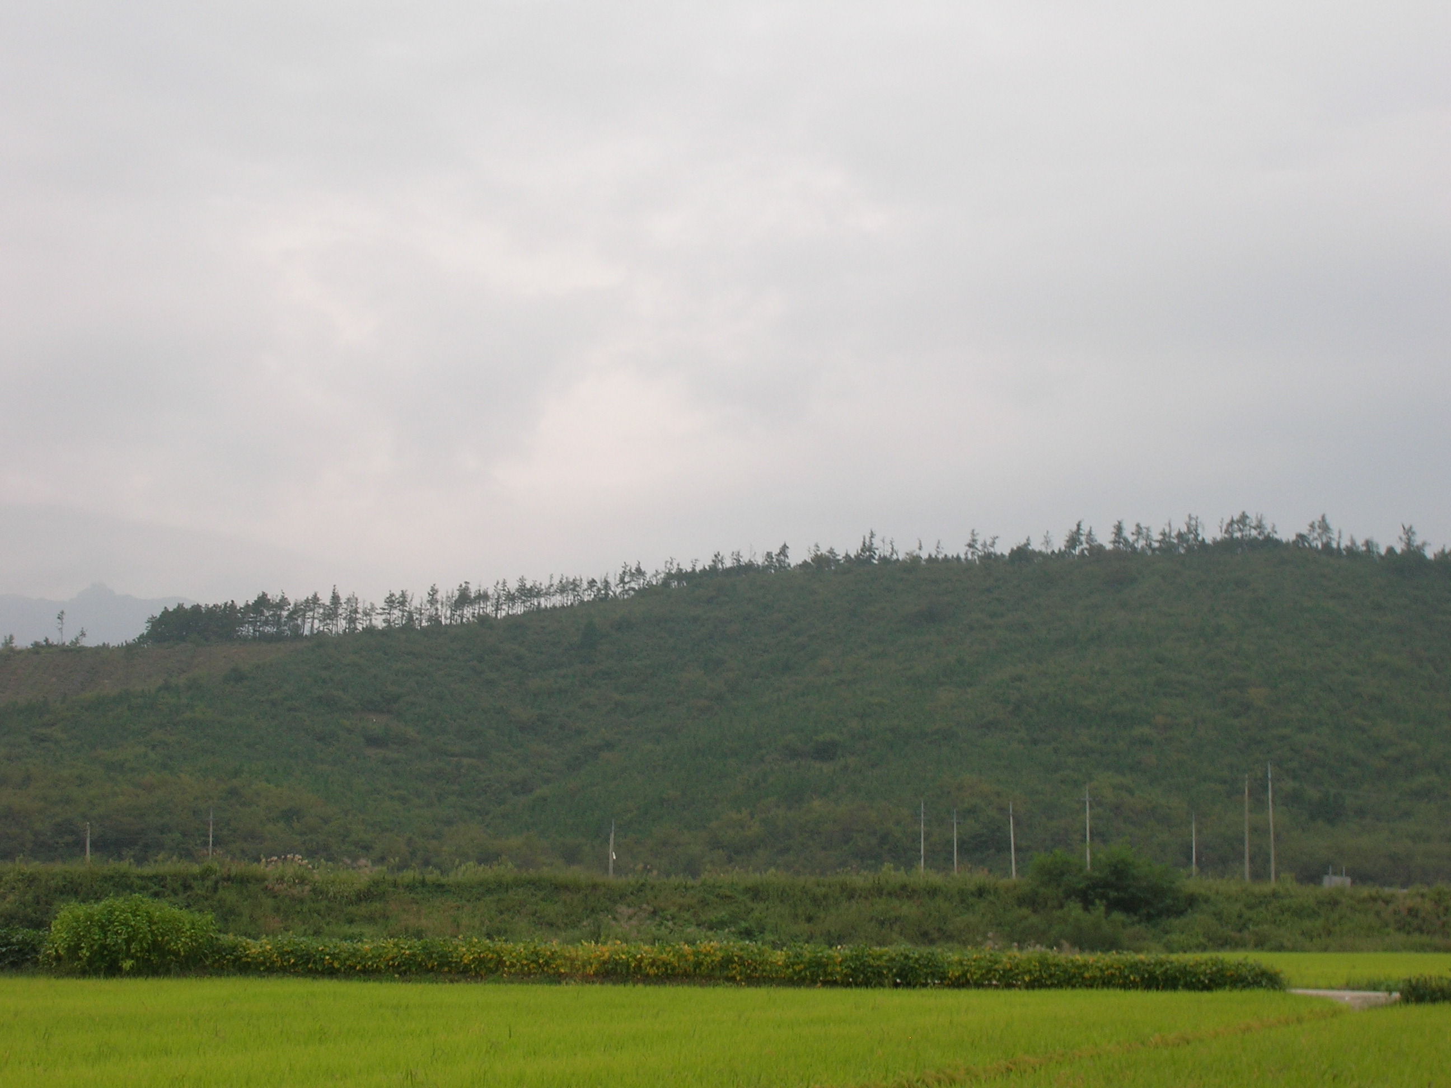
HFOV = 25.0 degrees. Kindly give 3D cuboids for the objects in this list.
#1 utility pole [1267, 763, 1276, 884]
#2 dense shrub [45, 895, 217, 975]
[{"bbox_3d":[52.642,27.085,315.000,0.360,11.900,0.360,0,-6,0],"label":"utility pole"},{"bbox_3d":[-9.811,6.478,54.000,2.800,1.400,2.100,0,-6,0],"label":"dense shrub"}]

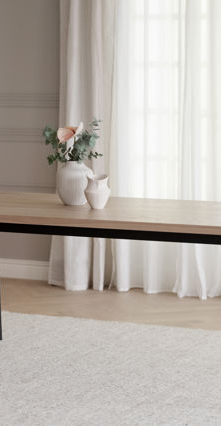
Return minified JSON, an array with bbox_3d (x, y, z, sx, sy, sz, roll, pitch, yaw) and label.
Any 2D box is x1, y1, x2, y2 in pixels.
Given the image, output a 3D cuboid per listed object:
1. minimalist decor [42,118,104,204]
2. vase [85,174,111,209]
[{"bbox_3d":[-0.173,-0.239,6.995,0.270,0.400,0.240,-1,7,0],"label":"minimalist decor"},{"bbox_3d":[-0.056,-0.091,6.816,0.119,0.146,0.119,-1,7,0],"label":"vase"}]

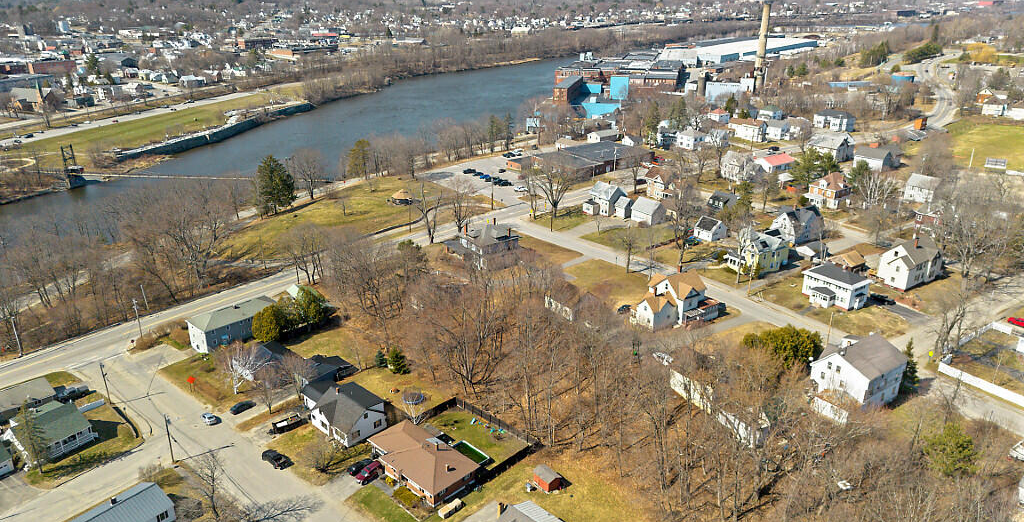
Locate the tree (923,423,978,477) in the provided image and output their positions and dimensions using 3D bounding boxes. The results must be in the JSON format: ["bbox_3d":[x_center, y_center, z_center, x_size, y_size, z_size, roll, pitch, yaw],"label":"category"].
[{"bbox_3d":[74.478,31.567,120.208,9.000,9.500,9.000,0,22,0],"label":"tree"}]

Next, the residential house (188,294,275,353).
[{"bbox_3d":[-64.407,14.082,167.144,18.800,8.100,8.800,-20,29,-41],"label":"residential house"}]

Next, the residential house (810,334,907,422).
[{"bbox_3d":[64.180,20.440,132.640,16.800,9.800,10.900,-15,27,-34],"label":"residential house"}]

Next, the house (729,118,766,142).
[{"bbox_3d":[110.060,-60.820,327.620,14.900,8.900,7.800,19,29,39],"label":"house"}]

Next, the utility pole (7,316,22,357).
[{"bbox_3d":[-108.975,16.680,155.761,0.350,9.700,0.350,0,22,0],"label":"utility pole"}]

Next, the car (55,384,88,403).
[{"bbox_3d":[-92.150,27.800,148.850,2.000,1.850,5.800,19,29,40],"label":"car"}]

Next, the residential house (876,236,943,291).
[{"bbox_3d":[99.120,0.060,176.550,15.000,10.200,8.300,-13,26,-30],"label":"residential house"}]

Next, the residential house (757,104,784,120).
[{"bbox_3d":[157.214,-91.037,433.014,9.500,8.300,9.000,-20,29,-41],"label":"residential house"}]

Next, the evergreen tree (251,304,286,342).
[{"bbox_3d":[-56.489,13.879,165.287,7.300,8.300,7.300,0,22,0],"label":"evergreen tree"}]

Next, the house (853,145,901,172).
[{"bbox_3d":[163.790,-46.348,320.372,12.500,8.000,12.300,-19,28,-39],"label":"house"}]

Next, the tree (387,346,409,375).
[{"bbox_3d":[-24.140,21.130,151.960,4.200,6.000,4.200,0,21,0],"label":"tree"}]

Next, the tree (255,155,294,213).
[{"bbox_3d":[-83.852,-26.918,251.264,13.000,20.800,13.000,0,22,0],"label":"tree"}]

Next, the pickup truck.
[{"bbox_3d":[-43.340,31.307,135.978,5.900,1.650,2.200,-15,26,-34],"label":"pickup truck"}]

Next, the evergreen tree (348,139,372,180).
[{"bbox_3d":[-57.940,-38.670,271.470,8.200,15.470,8.200,-4,22,-11],"label":"evergreen tree"}]

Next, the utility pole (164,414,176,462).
[{"bbox_3d":[-60.115,31.207,124.479,0.400,10.100,0.400,15,26,33],"label":"utility pole"}]

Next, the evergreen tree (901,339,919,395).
[{"bbox_3d":[81.346,21.032,145.234,4.600,11.200,4.600,-20,29,-41],"label":"evergreen tree"}]

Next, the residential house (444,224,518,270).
[{"bbox_3d":[-9.273,-5.847,212.837,15.500,10.400,16.500,-16,27,-36],"label":"residential house"}]

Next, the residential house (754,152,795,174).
[{"bbox_3d":[102.910,-38.230,277.890,12.800,4.900,9.000,-13,25,-30],"label":"residential house"}]

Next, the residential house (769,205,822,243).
[{"bbox_3d":[84.820,-11.510,210.530,12.000,9.300,9.600,-13,25,-29],"label":"residential house"}]

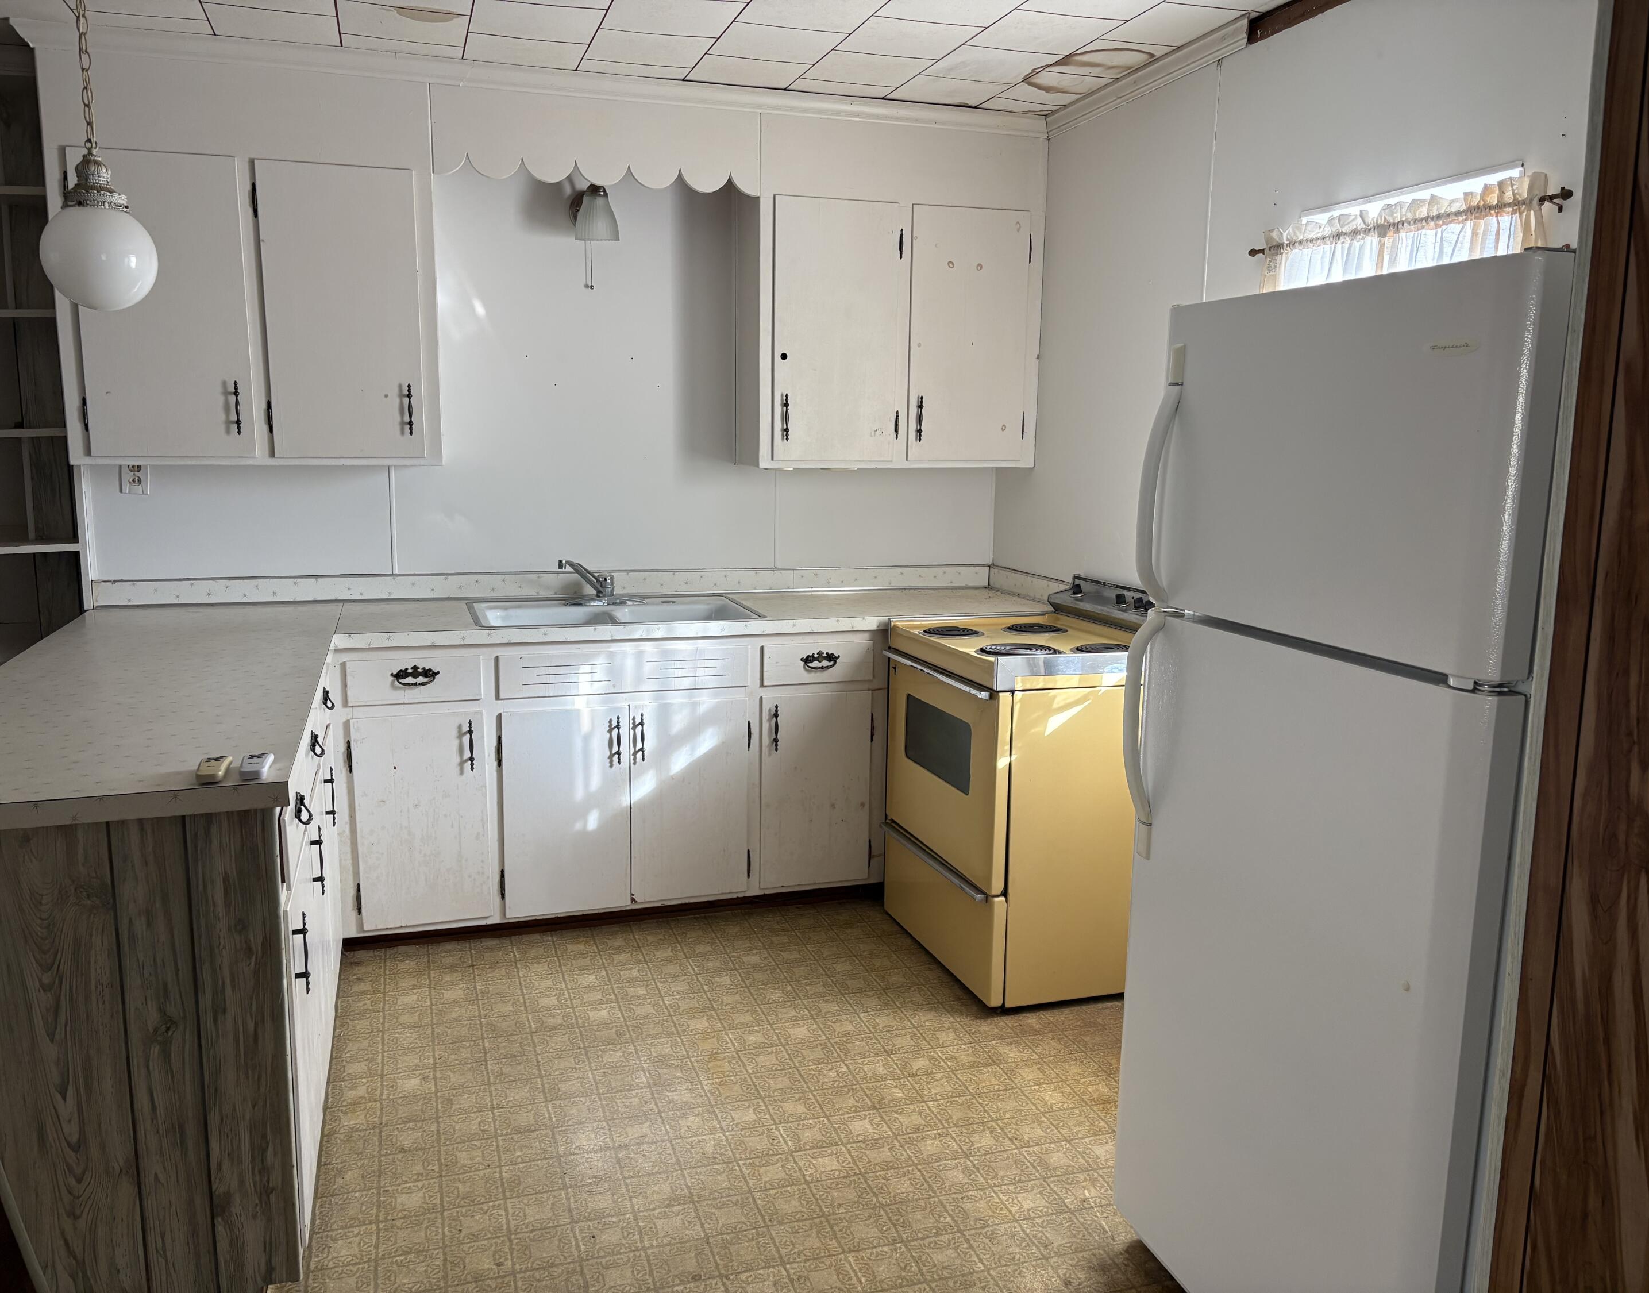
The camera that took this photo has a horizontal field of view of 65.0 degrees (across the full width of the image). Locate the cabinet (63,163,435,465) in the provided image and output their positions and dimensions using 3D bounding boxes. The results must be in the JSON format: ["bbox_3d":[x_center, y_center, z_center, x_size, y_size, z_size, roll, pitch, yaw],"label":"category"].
[{"bbox_3d":[-1.606,-0.935,3.689,0.960,0.825,0.346,-2,9,-18],"label":"cabinet"}]

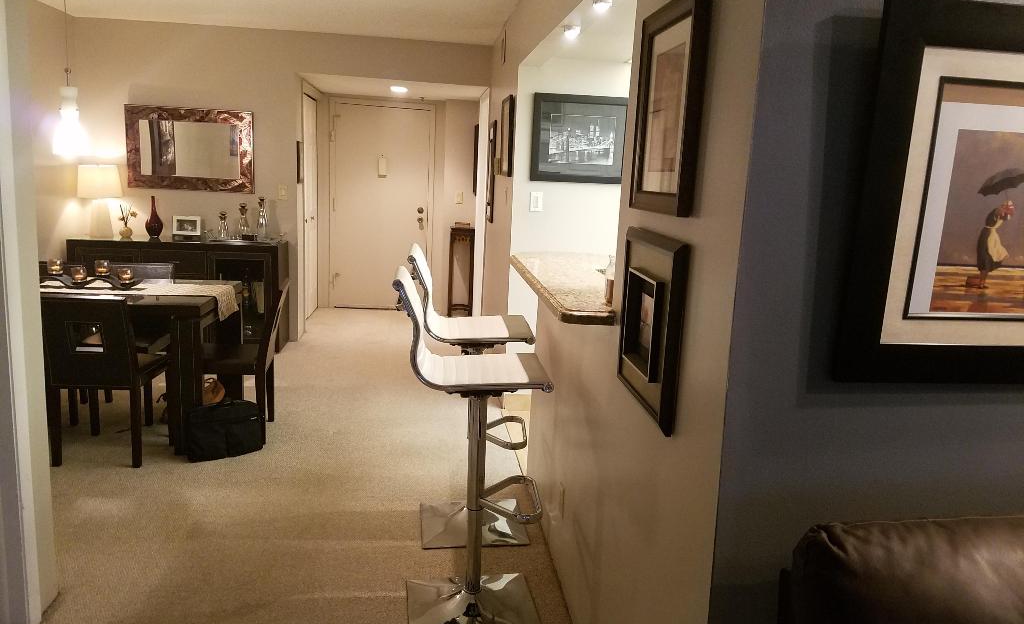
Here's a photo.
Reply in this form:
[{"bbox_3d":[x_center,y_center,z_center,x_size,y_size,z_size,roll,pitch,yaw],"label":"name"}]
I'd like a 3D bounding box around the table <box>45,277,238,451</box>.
[{"bbox_3d":[-2.280,0.247,4.062,1.460,0.752,0.840,2,11,-7],"label":"table"}]

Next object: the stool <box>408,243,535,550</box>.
[{"bbox_3d":[-0.175,0.321,3.130,0.515,1.152,0.430,2,11,-7],"label":"stool"}]

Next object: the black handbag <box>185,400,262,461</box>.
[{"bbox_3d":[-1.436,0.580,3.828,0.345,0.260,0.150,-4,12,-31],"label":"black handbag"}]

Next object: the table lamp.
[{"bbox_3d":[-3.073,-0.822,5.740,0.283,0.533,0.253,2,10,-7],"label":"table lamp"}]

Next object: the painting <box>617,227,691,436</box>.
[{"bbox_3d":[0.310,0.026,1.790,0.030,0.410,0.410,2,11,-7],"label":"painting"}]

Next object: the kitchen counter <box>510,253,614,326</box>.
[{"bbox_3d":[0.342,-0.104,2.828,0.578,0.048,1.474,2,10,-7],"label":"kitchen counter"}]

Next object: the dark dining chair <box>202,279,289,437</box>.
[{"bbox_3d":[-1.470,0.249,4.077,0.549,0.809,0.429,1,10,-8],"label":"dark dining chair"}]

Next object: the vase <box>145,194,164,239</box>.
[{"bbox_3d":[-2.688,-0.708,5.782,0.130,0.318,0.130,2,11,-7],"label":"vase"}]

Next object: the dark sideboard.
[{"bbox_3d":[-2.521,-0.142,5.920,1.477,0.821,0.405,2,10,-7],"label":"dark sideboard"}]

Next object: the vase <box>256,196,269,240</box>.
[{"bbox_3d":[-1.914,-0.717,5.922,0.087,0.332,0.087,2,10,-7],"label":"vase"}]

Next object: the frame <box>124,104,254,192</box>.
[{"bbox_3d":[-2.483,-1.251,5.950,0.950,0.625,0.040,2,11,-7],"label":"frame"}]

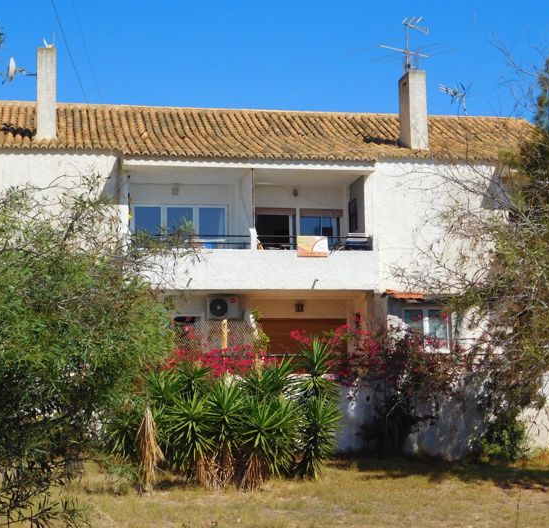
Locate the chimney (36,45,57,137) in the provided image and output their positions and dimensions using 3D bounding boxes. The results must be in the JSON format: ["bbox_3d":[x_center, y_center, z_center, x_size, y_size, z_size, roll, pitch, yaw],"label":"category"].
[{"bbox_3d":[-5.421,-3.955,28.576,0.445,2.220,0.800,0,-6,-12],"label":"chimney"}]

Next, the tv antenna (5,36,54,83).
[{"bbox_3d":[-5.843,-4.857,28.525,1.100,1.100,0.650,1,-6,-23],"label":"tv antenna"}]

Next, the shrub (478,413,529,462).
[{"bbox_3d":[4.405,3.306,23.213,0.900,0.930,0.800,0,-6,-12],"label":"shrub"}]

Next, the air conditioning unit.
[{"bbox_3d":[-1.170,1.036,28.364,0.780,0.560,0.300,0,-6,-12],"label":"air conditioning unit"}]

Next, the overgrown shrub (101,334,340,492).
[{"bbox_3d":[-0.848,2.233,18.603,3.550,2.250,2.100,0,-6,-12],"label":"overgrown shrub"}]

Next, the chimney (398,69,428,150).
[{"bbox_3d":[3.538,-3.791,30.534,0.450,1.970,0.820,0,-6,-12],"label":"chimney"}]

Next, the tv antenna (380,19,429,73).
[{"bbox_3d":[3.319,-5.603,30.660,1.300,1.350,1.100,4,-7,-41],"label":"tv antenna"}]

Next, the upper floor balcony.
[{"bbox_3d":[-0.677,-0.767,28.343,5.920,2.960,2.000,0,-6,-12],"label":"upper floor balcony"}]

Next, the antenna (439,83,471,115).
[{"bbox_3d":[5.294,-4.868,35.323,0.600,0.920,1.200,-5,-7,39],"label":"antenna"}]

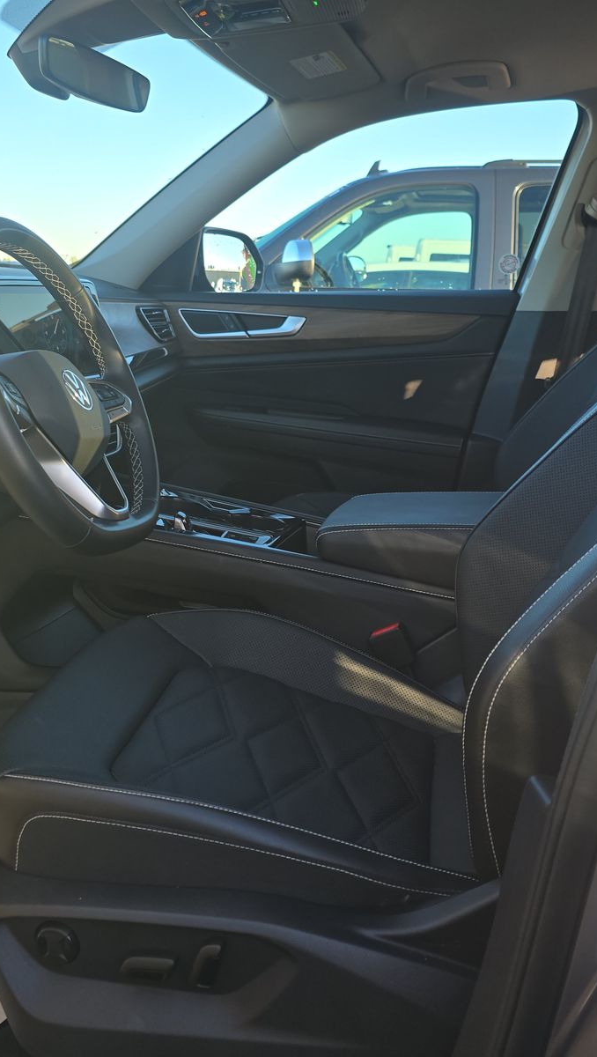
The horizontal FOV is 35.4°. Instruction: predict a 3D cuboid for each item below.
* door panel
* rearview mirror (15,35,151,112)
[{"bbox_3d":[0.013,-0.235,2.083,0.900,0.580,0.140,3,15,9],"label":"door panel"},{"bbox_3d":[-0.288,-0.616,1.281,0.050,0.058,0.235,9,17,28],"label":"rearview mirror"}]

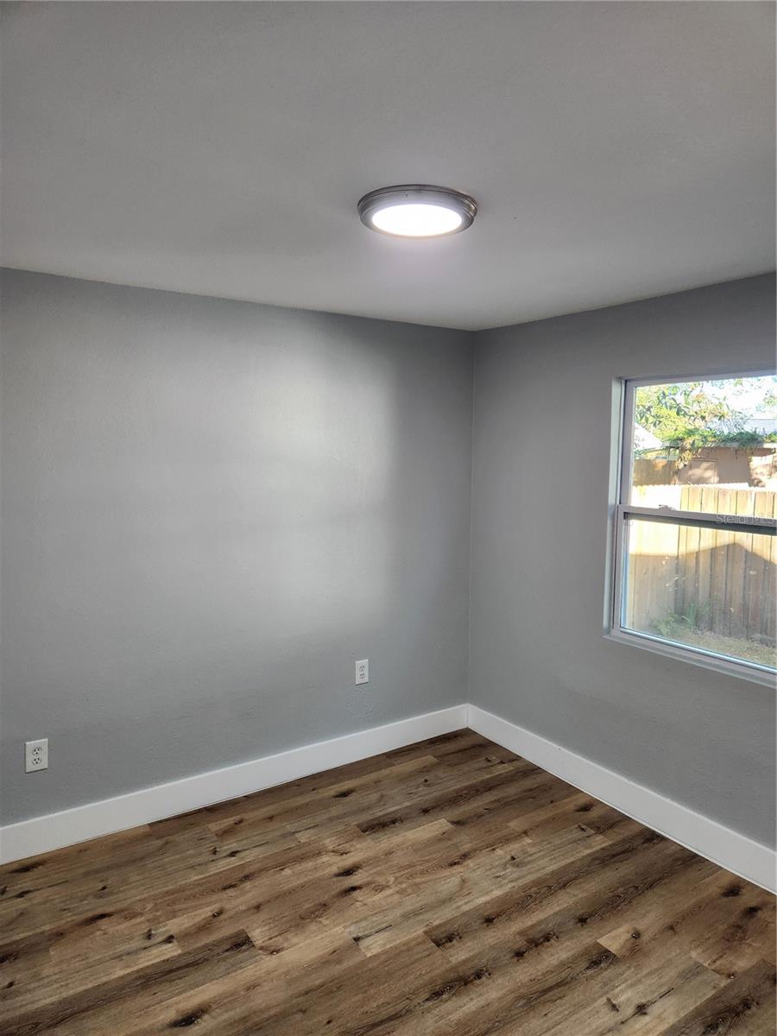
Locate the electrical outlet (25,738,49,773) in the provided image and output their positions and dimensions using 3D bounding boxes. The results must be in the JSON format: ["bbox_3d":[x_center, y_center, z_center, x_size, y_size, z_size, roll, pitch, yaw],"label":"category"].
[{"bbox_3d":[-1.406,0.948,2.752,0.079,0.121,0.008,-4,8,-34],"label":"electrical outlet"}]

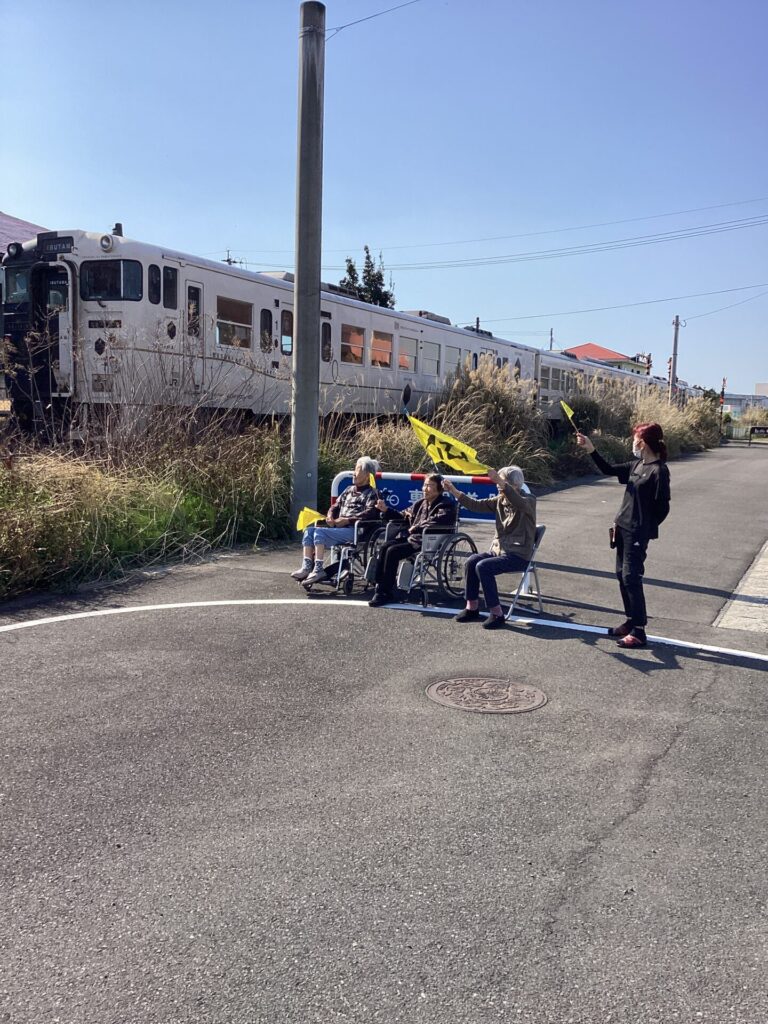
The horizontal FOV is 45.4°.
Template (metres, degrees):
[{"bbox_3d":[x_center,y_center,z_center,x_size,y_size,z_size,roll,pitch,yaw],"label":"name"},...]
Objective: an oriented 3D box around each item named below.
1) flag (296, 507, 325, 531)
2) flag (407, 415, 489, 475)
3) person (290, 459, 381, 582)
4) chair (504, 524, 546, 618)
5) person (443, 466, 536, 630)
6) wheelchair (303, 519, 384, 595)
[{"bbox_3d":[-0.638,0.051,8.053,0.230,0.220,0.120,5,7,23],"label":"flag"},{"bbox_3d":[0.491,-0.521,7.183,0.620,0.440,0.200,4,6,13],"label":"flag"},{"bbox_3d":[-0.413,0.078,8.357,0.840,1.130,0.500,-2,7,-35],"label":"person"},{"bbox_3d":[1.042,0.470,7.658,0.460,0.735,0.460,-2,7,-35],"label":"chair"},{"bbox_3d":[0.881,0.247,7.444,0.760,1.210,0.560,-3,8,-39],"label":"person"},{"bbox_3d":[-0.276,0.267,8.386,1.000,0.880,0.600,-3,8,-40],"label":"wheelchair"}]

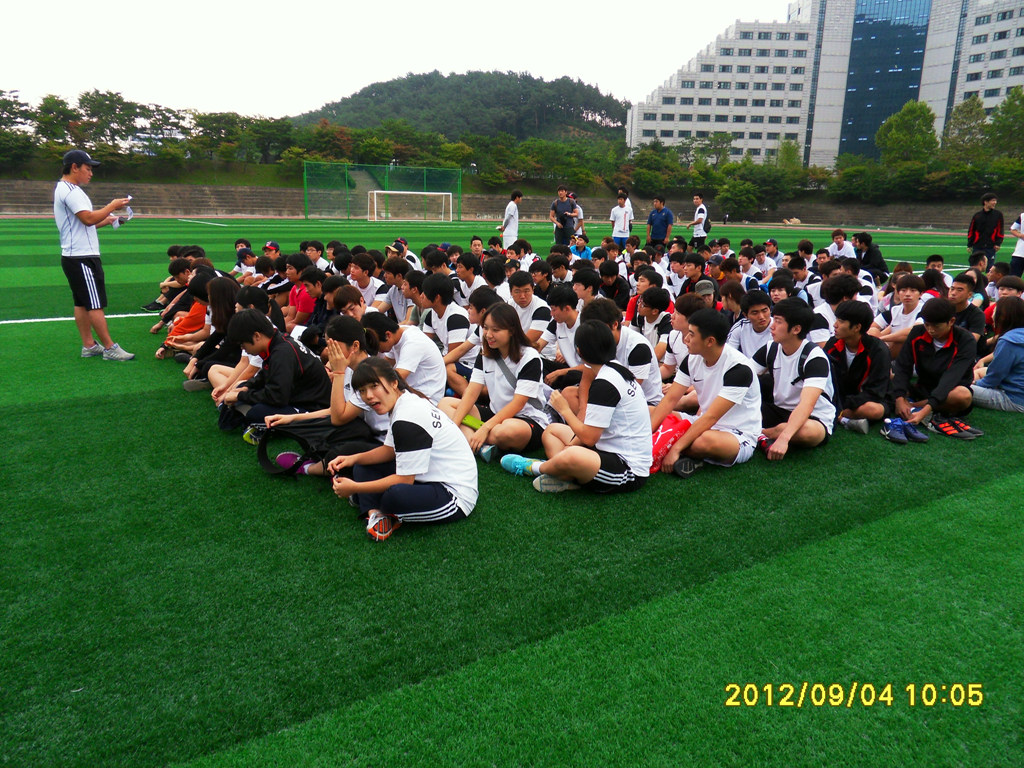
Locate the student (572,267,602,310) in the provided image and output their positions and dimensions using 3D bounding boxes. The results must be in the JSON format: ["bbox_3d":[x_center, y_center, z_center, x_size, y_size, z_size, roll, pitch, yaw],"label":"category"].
[{"bbox_3d":[0.563,-0.587,6.190,0.680,0.850,0.560,-3,14,-16],"label":"student"}]

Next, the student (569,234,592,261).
[{"bbox_3d":[1.232,-2.302,13.140,0.600,0.888,0.660,8,16,26],"label":"student"}]

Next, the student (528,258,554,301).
[{"bbox_3d":[0.196,-0.802,7.124,0.660,0.860,0.580,-6,15,-25],"label":"student"}]

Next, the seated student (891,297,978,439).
[{"bbox_3d":[2.743,-0.140,4.632,0.580,0.810,0.680,12,18,38],"label":"seated student"}]

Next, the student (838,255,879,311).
[{"bbox_3d":[3.568,-0.938,7.802,0.660,0.897,0.580,2,14,6],"label":"student"}]

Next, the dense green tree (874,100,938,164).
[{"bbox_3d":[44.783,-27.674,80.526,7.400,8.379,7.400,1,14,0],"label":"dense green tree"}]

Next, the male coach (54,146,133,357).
[{"bbox_3d":[-3.568,-1.083,6.067,0.580,1.720,0.480,-8,16,-32],"label":"male coach"}]

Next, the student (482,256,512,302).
[{"bbox_3d":[-0.217,-0.750,6.768,0.660,0.860,0.560,6,15,20],"label":"student"}]

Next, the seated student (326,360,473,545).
[{"bbox_3d":[-0.489,0.220,3.211,0.650,0.750,0.620,2,14,6],"label":"seated student"}]

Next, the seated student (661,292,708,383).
[{"bbox_3d":[1.113,-0.191,4.671,0.680,0.830,0.580,-9,17,-36],"label":"seated student"}]

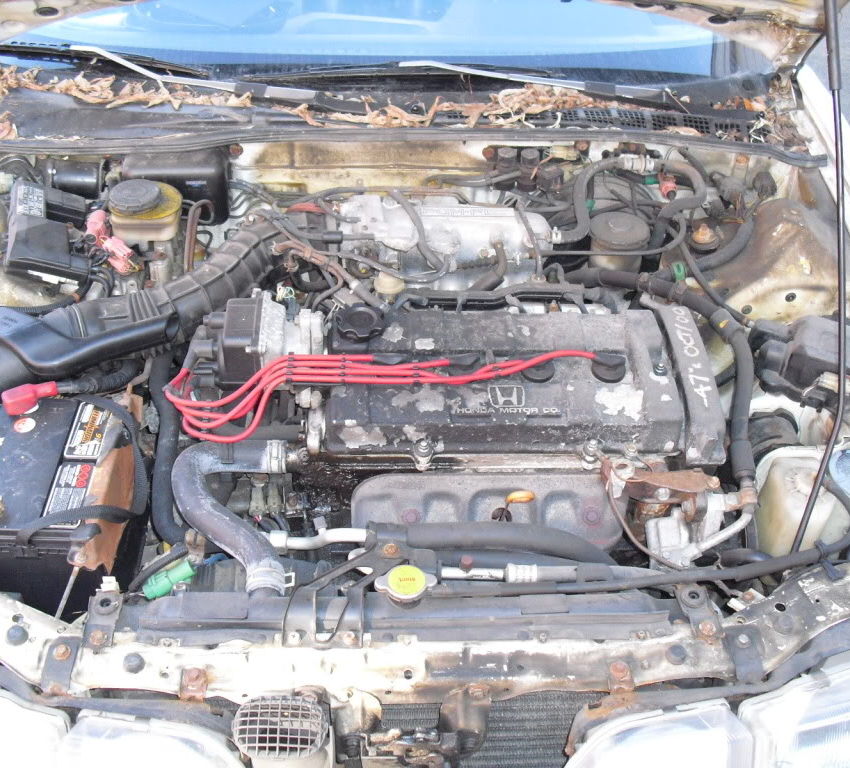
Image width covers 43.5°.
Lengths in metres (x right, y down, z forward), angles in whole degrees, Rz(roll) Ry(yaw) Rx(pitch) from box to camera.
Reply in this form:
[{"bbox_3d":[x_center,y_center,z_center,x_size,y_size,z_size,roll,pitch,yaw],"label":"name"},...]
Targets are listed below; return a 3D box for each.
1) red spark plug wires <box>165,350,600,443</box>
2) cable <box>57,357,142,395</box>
[{"bbox_3d":[-0.050,0.012,1.240,0.500,0.070,0.100,-1,39,-3],"label":"red spark plug wires"},{"bbox_3d":[-0.459,-0.016,1.513,0.120,0.050,0.090,0,42,0],"label":"cable"}]

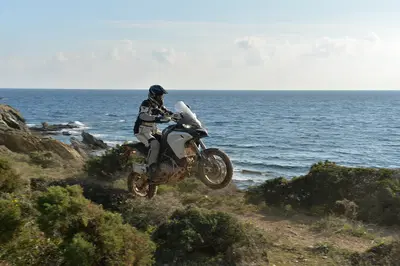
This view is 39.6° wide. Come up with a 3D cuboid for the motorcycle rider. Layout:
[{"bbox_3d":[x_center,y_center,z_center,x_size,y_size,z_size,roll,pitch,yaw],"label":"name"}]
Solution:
[{"bbox_3d":[-0.649,-0.008,9.426,1.020,1.600,0.780,4,6,36],"label":"motorcycle rider"}]

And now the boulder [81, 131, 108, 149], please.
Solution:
[{"bbox_3d":[-8.553,0.551,45.000,2.300,1.450,1.700,-1,5,-11],"label":"boulder"}]

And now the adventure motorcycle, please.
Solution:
[{"bbox_3d":[-0.449,0.287,9.302,2.240,1.520,0.950,-13,-4,36],"label":"adventure motorcycle"}]

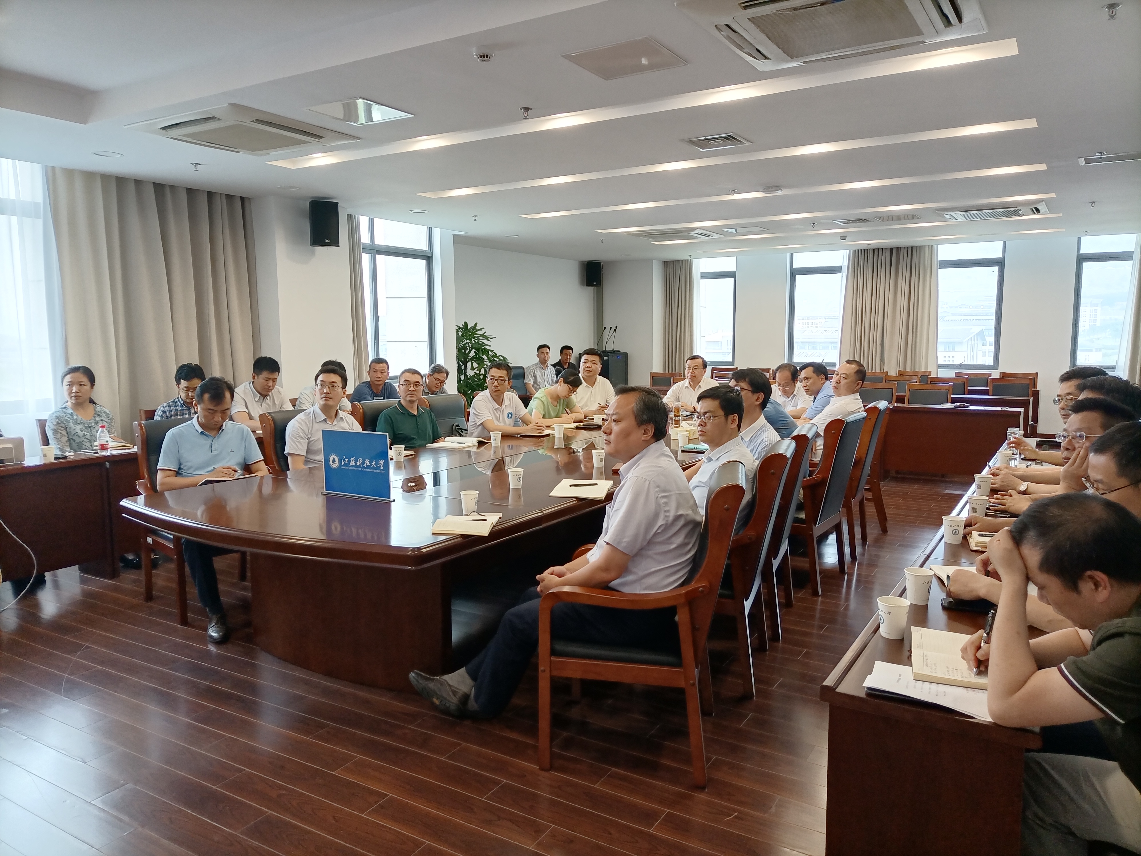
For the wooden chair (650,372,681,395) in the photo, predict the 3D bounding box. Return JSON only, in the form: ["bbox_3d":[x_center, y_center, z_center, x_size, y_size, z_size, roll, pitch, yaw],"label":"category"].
[{"bbox_3d":[1.297,-0.310,12.186,0.470,0.940,0.530,4,7,32],"label":"wooden chair"}]

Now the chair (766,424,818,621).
[{"bbox_3d":[0.884,0.491,4.385,0.660,0.990,0.580,2,7,20],"label":"chair"}]

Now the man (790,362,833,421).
[{"bbox_3d":[1.870,0.122,6.416,0.850,1.265,0.550,2,6,17],"label":"man"}]

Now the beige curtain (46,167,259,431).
[{"bbox_3d":[-3.401,-0.670,7.215,0.200,2.700,1.750,4,7,32],"label":"beige curtain"}]

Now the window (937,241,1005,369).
[{"bbox_3d":[5.254,-1.636,11.561,0.965,1.680,0.120,4,8,31],"label":"window"}]

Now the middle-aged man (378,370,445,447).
[{"bbox_3d":[-0.983,0.231,5.753,0.800,1.240,0.520,6,8,44],"label":"middle-aged man"}]

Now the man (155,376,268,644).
[{"bbox_3d":[-1.911,0.369,4.508,0.600,1.230,0.830,-4,7,-34],"label":"man"}]

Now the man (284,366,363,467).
[{"bbox_3d":[-1.327,0.271,5.096,0.520,1.290,0.800,-5,8,-36],"label":"man"}]

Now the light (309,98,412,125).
[{"bbox_3d":[-1.198,-1.810,4.858,0.425,0.050,0.425,4,7,31],"label":"light"}]

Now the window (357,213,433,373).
[{"bbox_3d":[-1.973,-1.439,9.762,0.120,1.770,1.280,4,7,31],"label":"window"}]

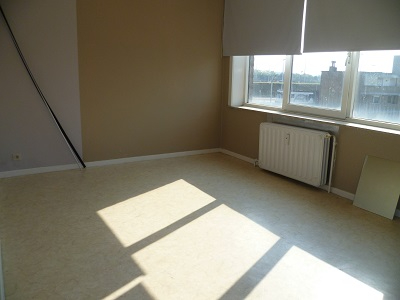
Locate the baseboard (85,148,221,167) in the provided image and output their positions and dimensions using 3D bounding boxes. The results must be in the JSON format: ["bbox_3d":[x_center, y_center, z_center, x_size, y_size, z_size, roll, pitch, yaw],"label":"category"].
[{"bbox_3d":[-0.640,0.103,5.180,2.328,0.082,0.022,-6,15,-31],"label":"baseboard"}]

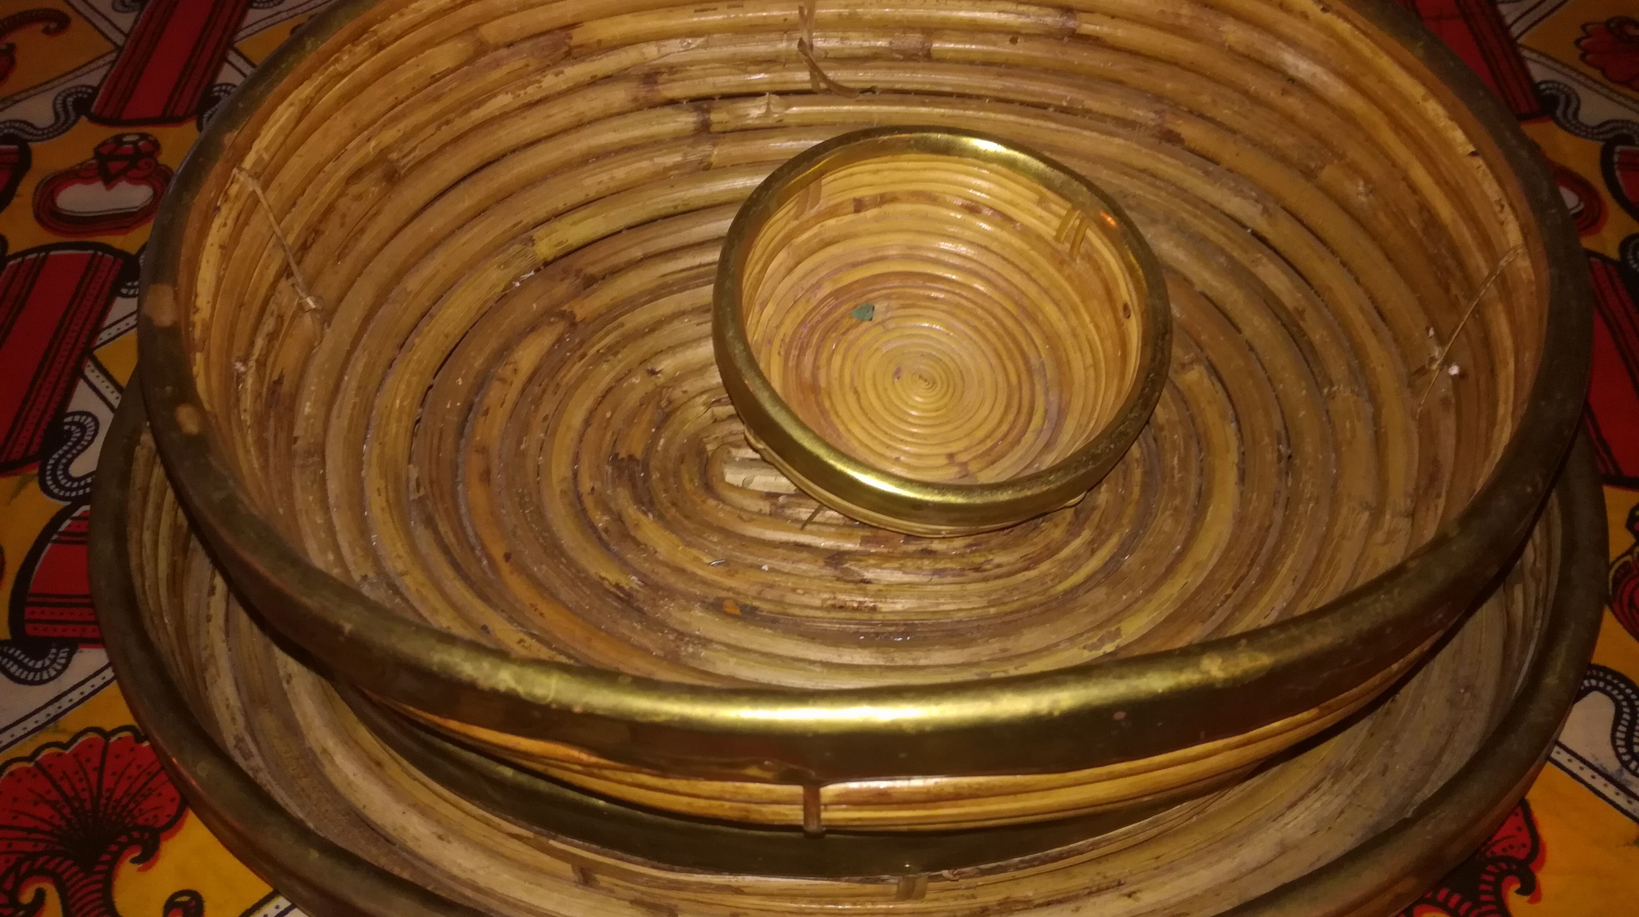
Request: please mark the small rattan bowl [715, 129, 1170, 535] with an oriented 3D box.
[{"bbox_3d":[0.039,-0.039,0.439,0.150,0.055,0.150,3,58,0],"label":"small rattan bowl"}]

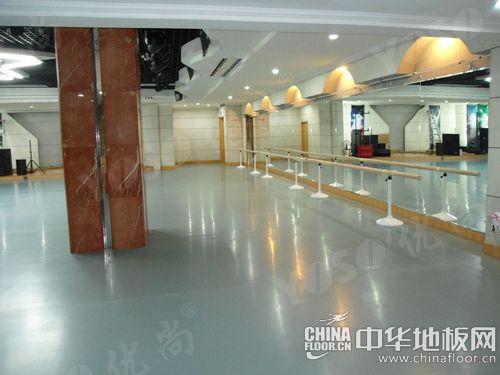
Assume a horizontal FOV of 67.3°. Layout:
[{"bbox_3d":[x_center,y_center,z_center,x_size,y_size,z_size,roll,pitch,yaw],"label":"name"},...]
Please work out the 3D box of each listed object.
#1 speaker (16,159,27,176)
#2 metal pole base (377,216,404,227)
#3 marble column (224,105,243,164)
[{"bbox_3d":[-8.832,-0.768,14.491,0.330,0.610,0.320,-6,9,-28],"label":"speaker"},{"bbox_3d":[2.344,0.539,6.266,0.430,0.100,0.430,-3,8,-12],"label":"metal pole base"},{"bbox_3d":[-0.828,-2.656,19.038,0.920,3.030,0.700,-3,8,-12],"label":"marble column"}]

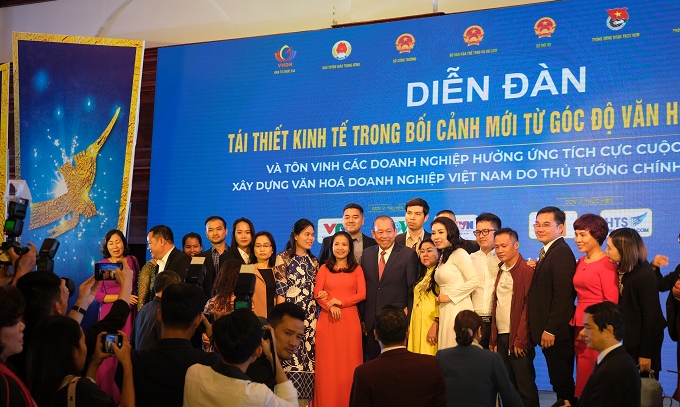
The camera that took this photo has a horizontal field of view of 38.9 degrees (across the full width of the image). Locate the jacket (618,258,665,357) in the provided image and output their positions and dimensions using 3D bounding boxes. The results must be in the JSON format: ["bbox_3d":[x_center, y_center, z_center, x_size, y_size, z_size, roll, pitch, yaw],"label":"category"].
[{"bbox_3d":[2.098,0.737,6.700,0.300,0.680,0.430,3,-8,-12],"label":"jacket"}]

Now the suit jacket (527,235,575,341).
[{"bbox_3d":[1.526,0.628,6.950,0.300,0.760,0.460,6,-9,-32],"label":"suit jacket"}]

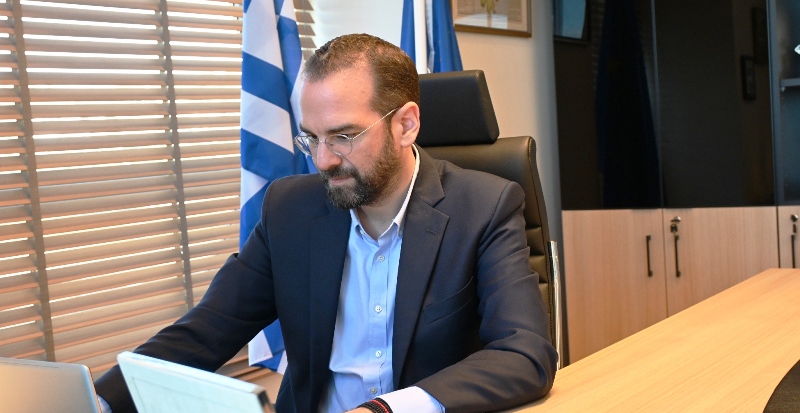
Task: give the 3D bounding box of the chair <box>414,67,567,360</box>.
[{"bbox_3d":[-0.029,0.408,1.572,0.660,1.230,0.680,-2,5,22],"label":"chair"}]

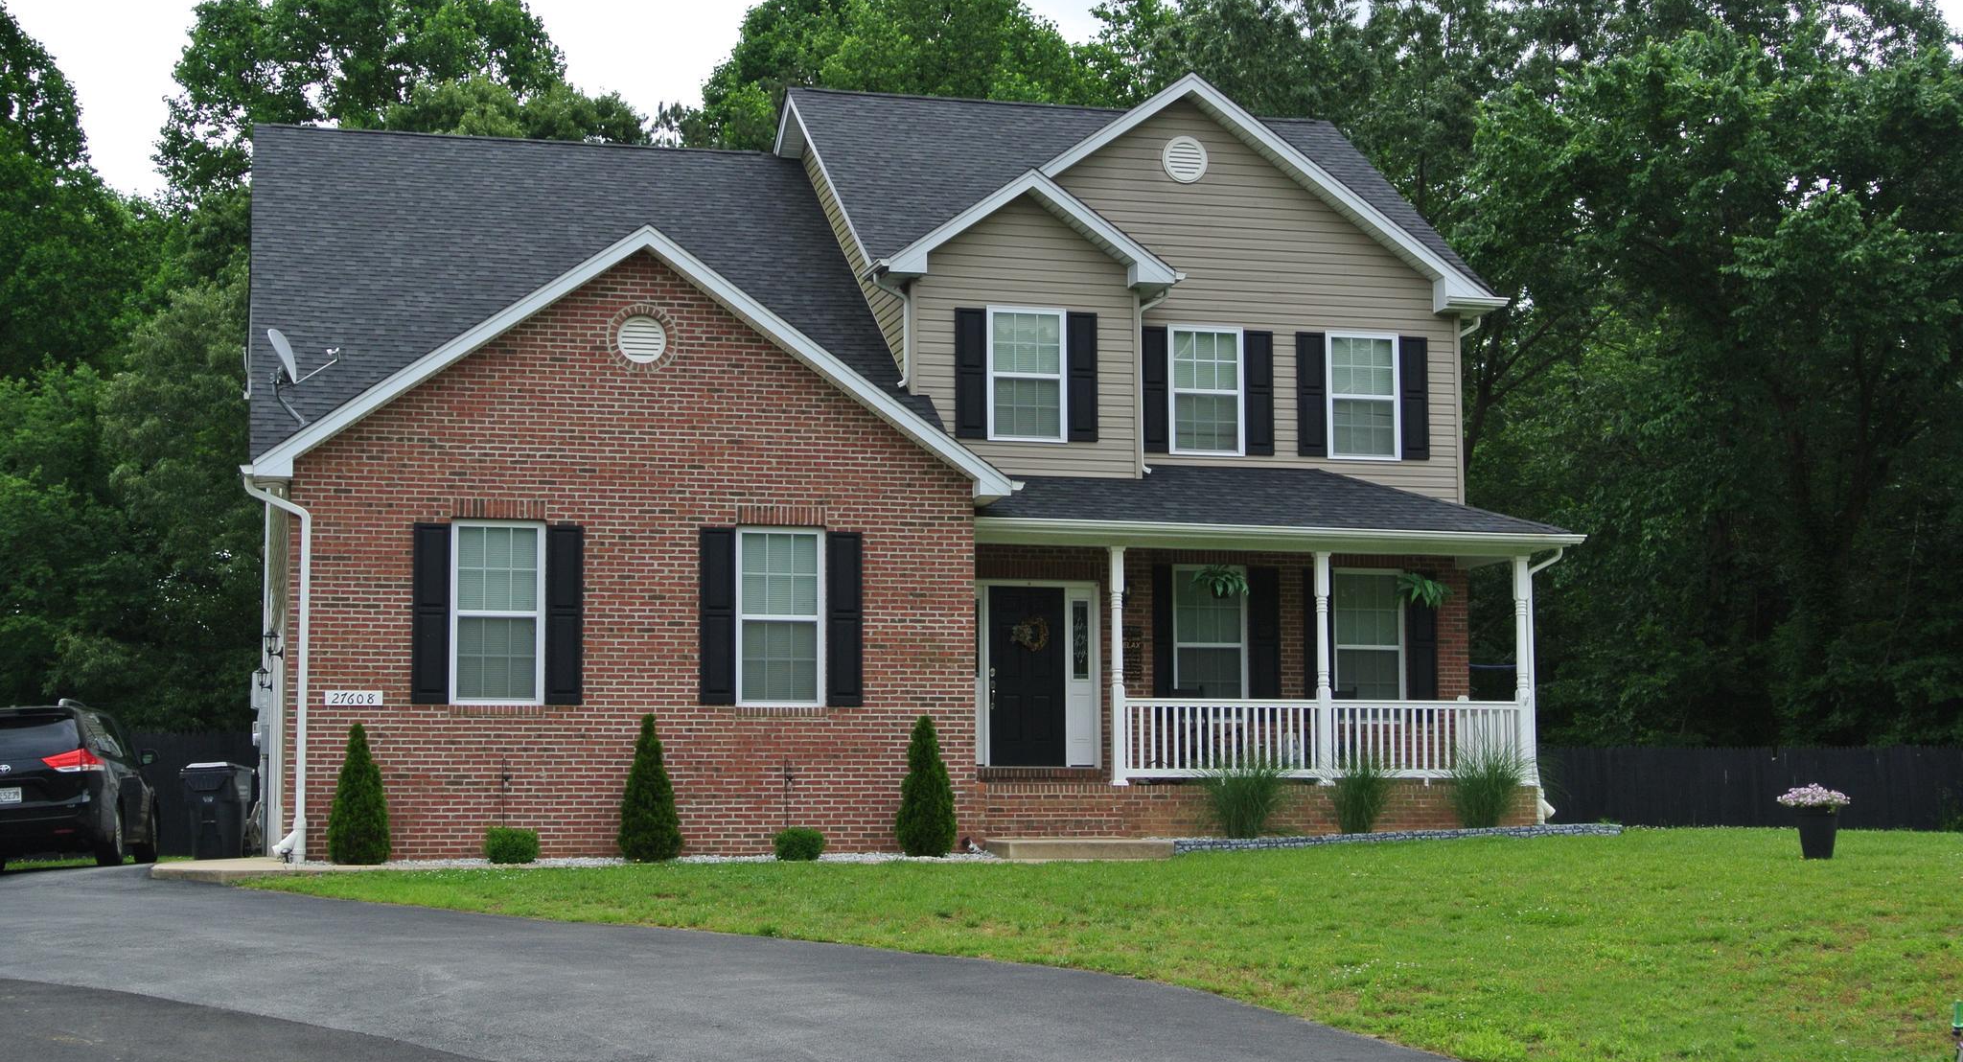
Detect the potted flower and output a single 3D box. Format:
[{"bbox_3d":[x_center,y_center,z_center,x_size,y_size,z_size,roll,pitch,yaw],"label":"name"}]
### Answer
[{"bbox_3d":[7.321,2.559,24.500,0.630,0.680,0.620,1,-6,-15],"label":"potted flower"}]

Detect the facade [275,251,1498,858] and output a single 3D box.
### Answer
[{"bbox_3d":[-0.480,0.424,30.832,14.039,6.324,2.700,1,-6,-15],"label":"facade"}]

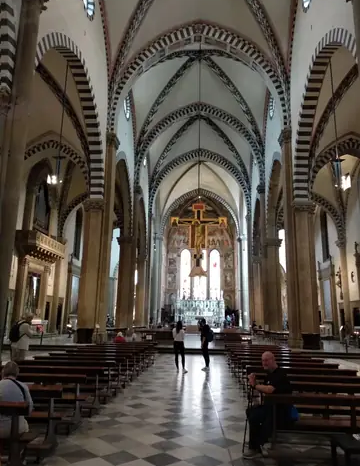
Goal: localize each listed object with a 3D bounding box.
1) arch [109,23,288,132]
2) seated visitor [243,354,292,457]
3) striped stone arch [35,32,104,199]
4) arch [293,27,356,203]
[{"bbox_3d":[1.318,-11.423,26.937,12.650,9.095,1.300,0,-13,4],"label":"arch"},{"bbox_3d":[1.142,2.225,4.705,0.680,1.240,0.520,4,-14,-14],"label":"seated visitor"},{"bbox_3d":[-5.930,-6.720,19.391,0.900,6.482,12.127,0,-13,4],"label":"striped stone arch"},{"bbox_3d":[7.640,-6.603,18.624,0.900,6.377,11.814,0,-13,4],"label":"arch"}]

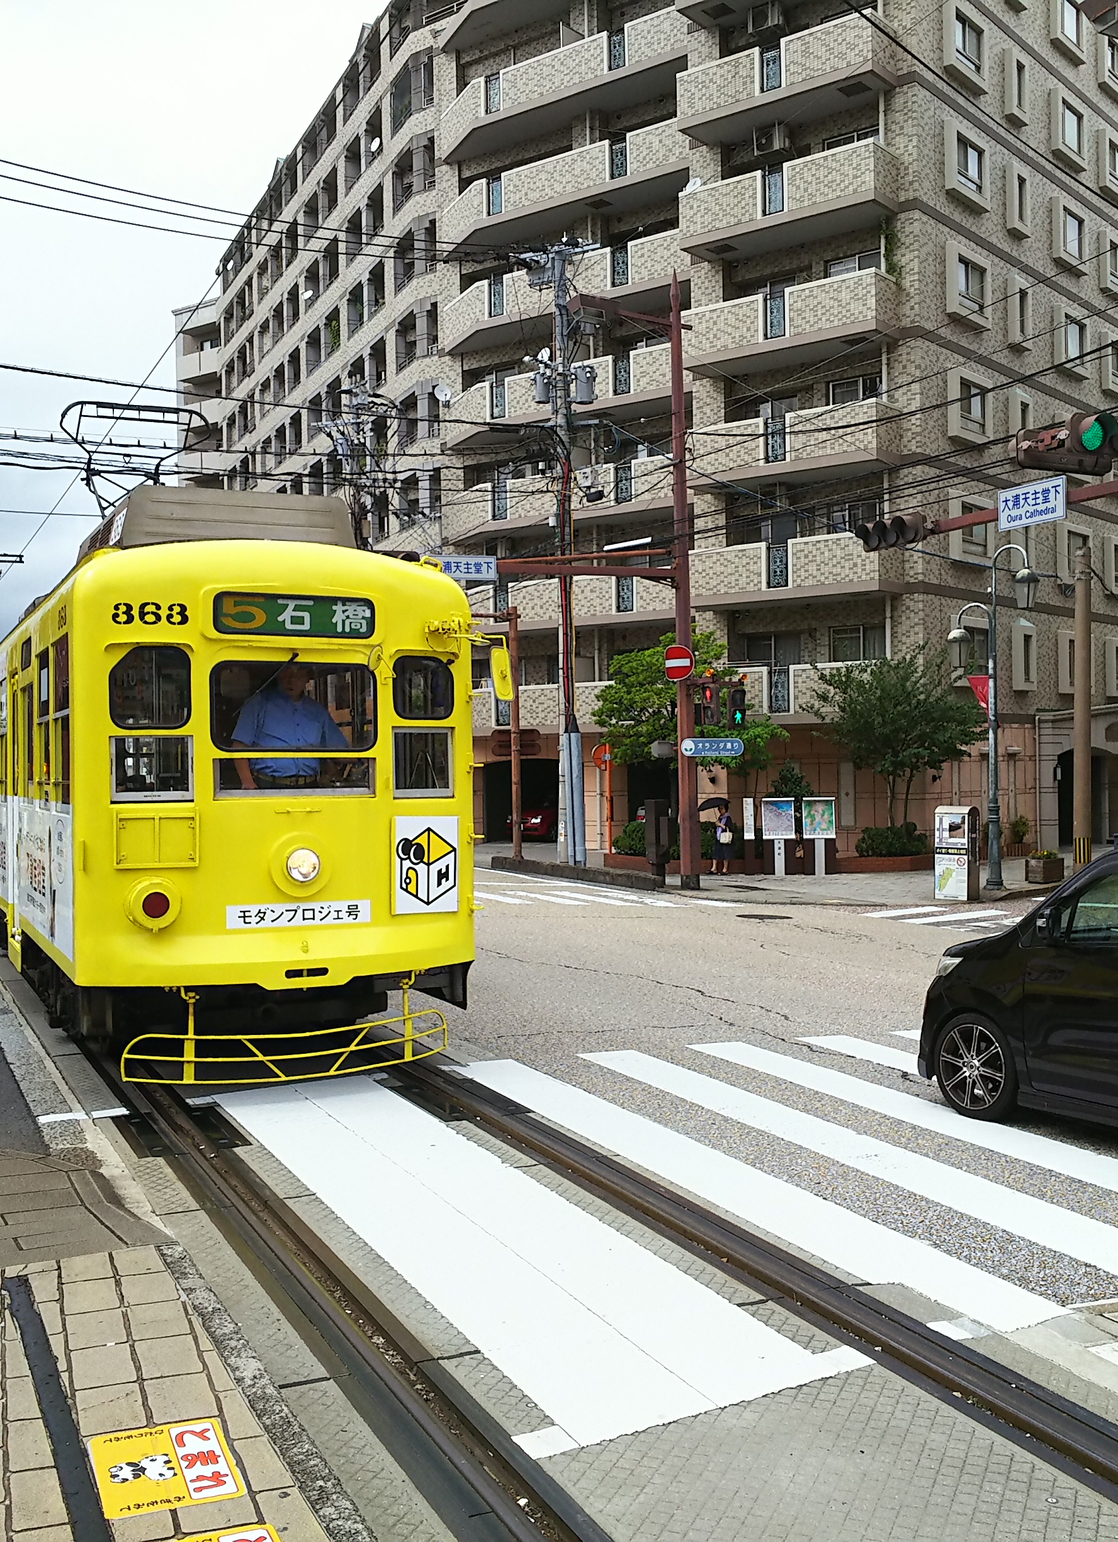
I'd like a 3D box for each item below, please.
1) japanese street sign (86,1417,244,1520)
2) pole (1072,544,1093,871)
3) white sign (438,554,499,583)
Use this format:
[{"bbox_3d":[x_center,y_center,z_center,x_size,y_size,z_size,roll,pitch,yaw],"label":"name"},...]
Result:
[{"bbox_3d":[-0.941,1.661,3.688,0.315,0.010,0.440,-1,0,-22],"label":"japanese street sign"},{"bbox_3d":[10.003,-1.128,29.500,0.330,6.336,0.330,-1,0,18],"label":"pole"},{"bbox_3d":[-1.659,-3.512,26.800,1.200,0.420,0.100,-1,0,-10],"label":"white sign"}]

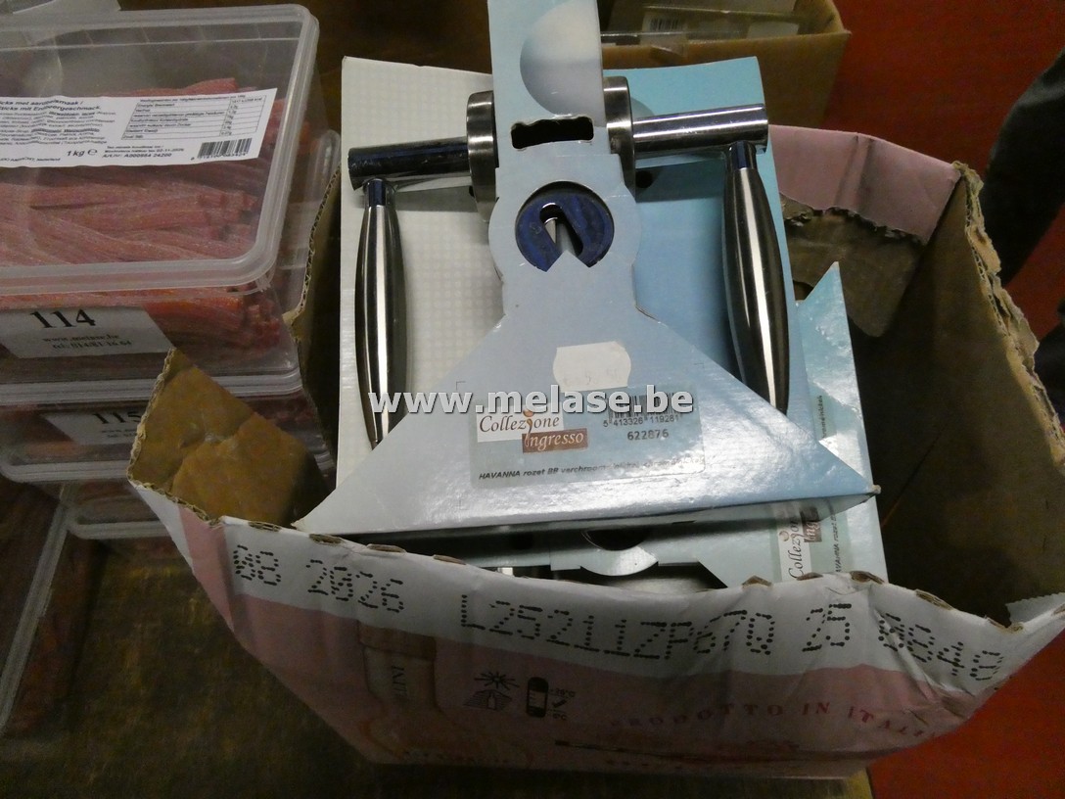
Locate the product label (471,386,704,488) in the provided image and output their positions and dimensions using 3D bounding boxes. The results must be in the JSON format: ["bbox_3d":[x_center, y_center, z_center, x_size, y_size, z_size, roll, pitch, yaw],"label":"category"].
[{"bbox_3d":[0.018,0.012,0.251,0.078,0.001,0.031,-4,76,3],"label":"product label"}]

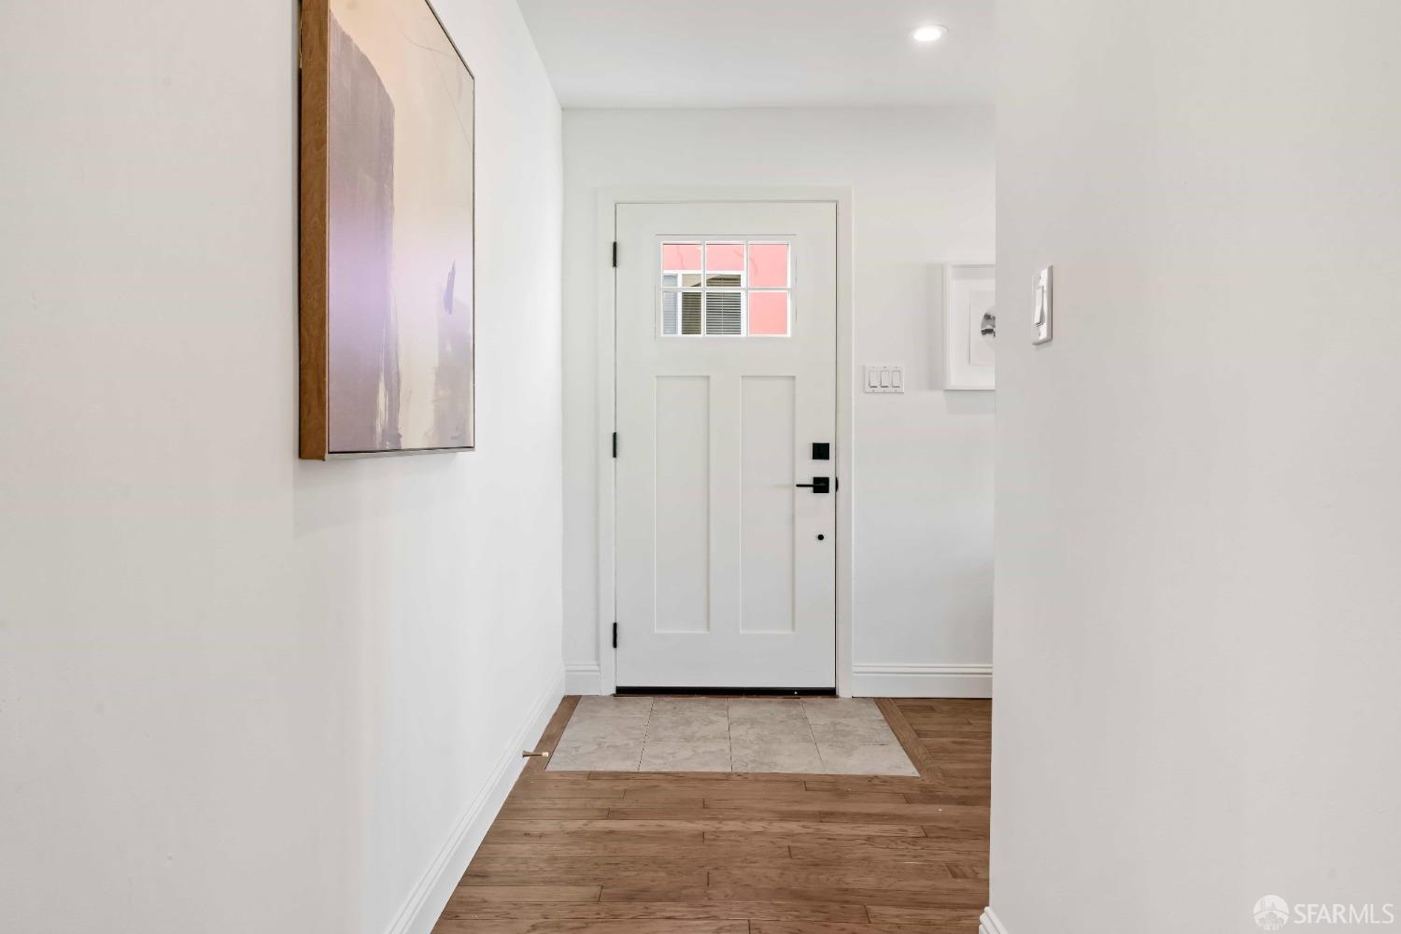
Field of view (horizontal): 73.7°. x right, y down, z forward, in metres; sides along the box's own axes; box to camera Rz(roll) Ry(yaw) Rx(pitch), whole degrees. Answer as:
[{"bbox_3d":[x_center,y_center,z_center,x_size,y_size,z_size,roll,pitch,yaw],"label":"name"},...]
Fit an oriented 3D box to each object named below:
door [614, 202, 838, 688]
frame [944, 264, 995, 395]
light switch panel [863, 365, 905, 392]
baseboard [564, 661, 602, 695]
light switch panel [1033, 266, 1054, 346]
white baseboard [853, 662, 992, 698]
[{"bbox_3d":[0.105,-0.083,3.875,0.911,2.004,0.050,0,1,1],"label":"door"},{"bbox_3d":[1.246,-0.566,3.800,0.503,0.515,0.040,0,1,1],"label":"frame"},{"bbox_3d":[0.751,-0.359,3.828,0.167,0.114,0.010,0,1,1],"label":"light switch panel"},{"bbox_3d":[-0.483,0.877,3.872,0.152,0.138,0.016,0,1,1],"label":"baseboard"},{"bbox_3d":[0.535,-0.252,1.463,0.009,0.115,0.070,0,1,0],"label":"light switch panel"},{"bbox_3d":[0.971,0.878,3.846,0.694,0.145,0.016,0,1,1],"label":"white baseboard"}]

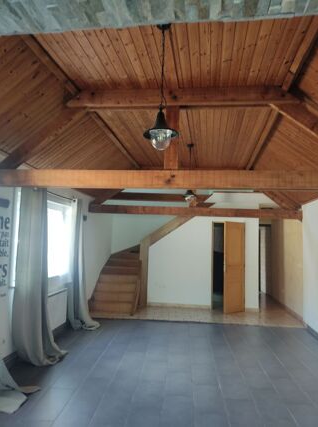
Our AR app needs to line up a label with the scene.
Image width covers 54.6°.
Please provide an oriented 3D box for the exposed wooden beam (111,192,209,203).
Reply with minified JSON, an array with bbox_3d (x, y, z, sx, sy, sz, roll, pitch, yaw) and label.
[{"bbox_3d":[0.045,-0.399,8.146,2.750,0.190,0.100,1,-5,5],"label":"exposed wooden beam"}]

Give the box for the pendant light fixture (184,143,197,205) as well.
[{"bbox_3d":[0.501,-0.649,4.955,0.240,0.940,0.240,1,-5,5],"label":"pendant light fixture"}]

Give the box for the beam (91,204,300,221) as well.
[{"bbox_3d":[0.687,-0.024,6.444,4.400,0.175,0.100,1,-5,5],"label":"beam"}]

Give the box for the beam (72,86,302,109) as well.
[{"bbox_3d":[0.218,-1.202,3.226,2.420,0.185,0.100,1,-5,5],"label":"beam"}]

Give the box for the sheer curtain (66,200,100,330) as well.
[{"bbox_3d":[-1.366,0.909,5.528,0.440,2.270,0.580,1,-5,5],"label":"sheer curtain"}]

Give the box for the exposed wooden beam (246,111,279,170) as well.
[{"bbox_3d":[1.605,-1.051,4.876,0.100,0.110,3.000,1,-5,9],"label":"exposed wooden beam"}]

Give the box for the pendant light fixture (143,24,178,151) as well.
[{"bbox_3d":[0.019,-0.906,2.218,0.240,0.930,0.240,1,-5,5],"label":"pendant light fixture"}]

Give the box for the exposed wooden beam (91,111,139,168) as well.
[{"bbox_3d":[-0.626,-1.087,5.072,0.100,0.110,3.000,1,-5,8],"label":"exposed wooden beam"}]

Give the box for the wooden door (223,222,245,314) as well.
[{"bbox_3d":[1.753,1.241,7.042,0.630,2.040,0.050,5,-6,-32],"label":"wooden door"}]

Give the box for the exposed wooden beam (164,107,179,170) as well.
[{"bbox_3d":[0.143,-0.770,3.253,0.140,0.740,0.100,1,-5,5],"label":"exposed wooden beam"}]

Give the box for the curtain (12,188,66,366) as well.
[{"bbox_3d":[-1.518,0.784,4.121,0.420,2.270,0.800,1,-5,5],"label":"curtain"}]

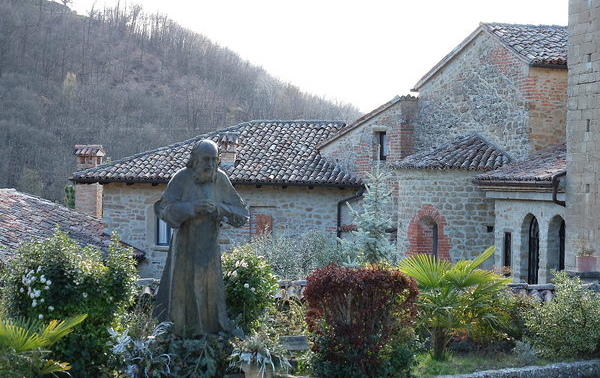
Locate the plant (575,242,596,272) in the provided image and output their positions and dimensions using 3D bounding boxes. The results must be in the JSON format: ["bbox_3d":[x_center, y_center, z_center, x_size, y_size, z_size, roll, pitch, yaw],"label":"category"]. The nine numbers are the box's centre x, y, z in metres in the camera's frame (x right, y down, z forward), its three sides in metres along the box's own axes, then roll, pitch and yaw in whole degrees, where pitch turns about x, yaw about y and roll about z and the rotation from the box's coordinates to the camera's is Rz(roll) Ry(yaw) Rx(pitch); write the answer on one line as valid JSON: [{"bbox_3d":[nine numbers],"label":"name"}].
[{"bbox_3d":[5.254,1.242,23.000,0.400,0.550,0.380,1,1,18],"label":"plant"}]

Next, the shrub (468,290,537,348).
[{"bbox_3d":[2.025,1.295,12.500,0.700,0.600,0.600,0,1,0],"label":"shrub"}]

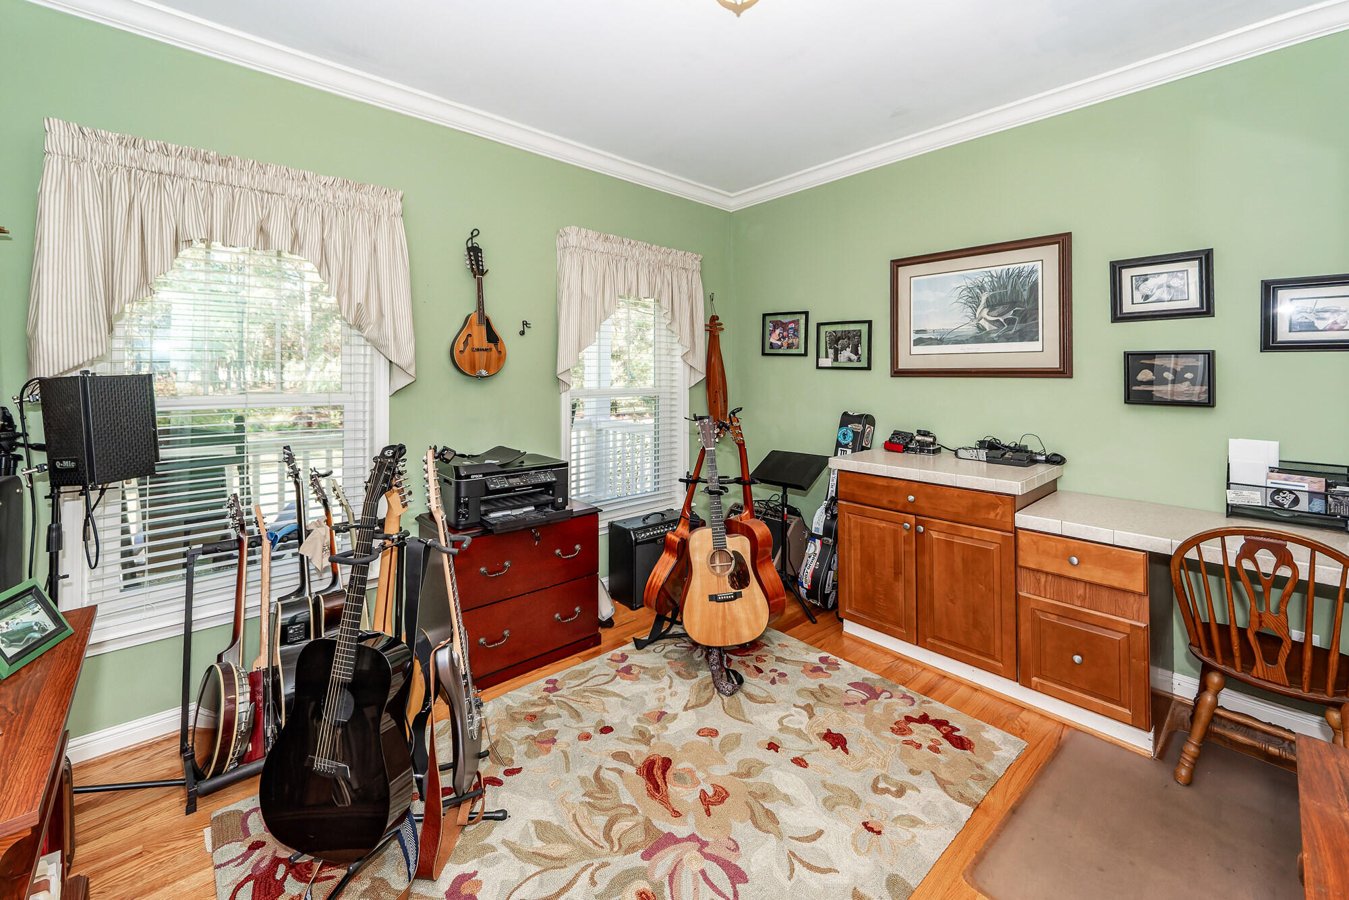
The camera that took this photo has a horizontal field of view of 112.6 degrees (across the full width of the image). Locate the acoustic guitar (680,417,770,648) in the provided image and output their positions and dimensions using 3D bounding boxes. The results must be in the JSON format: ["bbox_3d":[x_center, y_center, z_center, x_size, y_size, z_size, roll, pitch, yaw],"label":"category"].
[{"bbox_3d":[0.217,0.381,2.262,0.400,1.070,0.130,-5,-3,-6],"label":"acoustic guitar"}]

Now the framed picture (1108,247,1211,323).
[{"bbox_3d":[2.217,-0.740,2.055,0.029,0.296,0.327,-4,7,-42],"label":"framed picture"}]

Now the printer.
[{"bbox_3d":[-0.850,0.185,2.264,0.492,0.283,0.458,-4,7,-42],"label":"printer"}]

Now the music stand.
[{"bbox_3d":[0.632,0.474,2.617,0.449,0.928,0.479,-4,5,-42],"label":"music stand"}]

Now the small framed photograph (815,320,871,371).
[{"bbox_3d":[1.097,-0.681,2.925,0.385,0.316,0.020,4,5,42],"label":"small framed photograph"}]

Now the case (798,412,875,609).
[{"bbox_3d":[1.052,0.362,2.858,0.404,1.165,0.175,-4,7,-42],"label":"case"}]

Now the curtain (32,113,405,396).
[{"bbox_3d":[-1.716,-0.689,1.847,1.082,0.938,0.122,-3,5,-37],"label":"curtain"}]

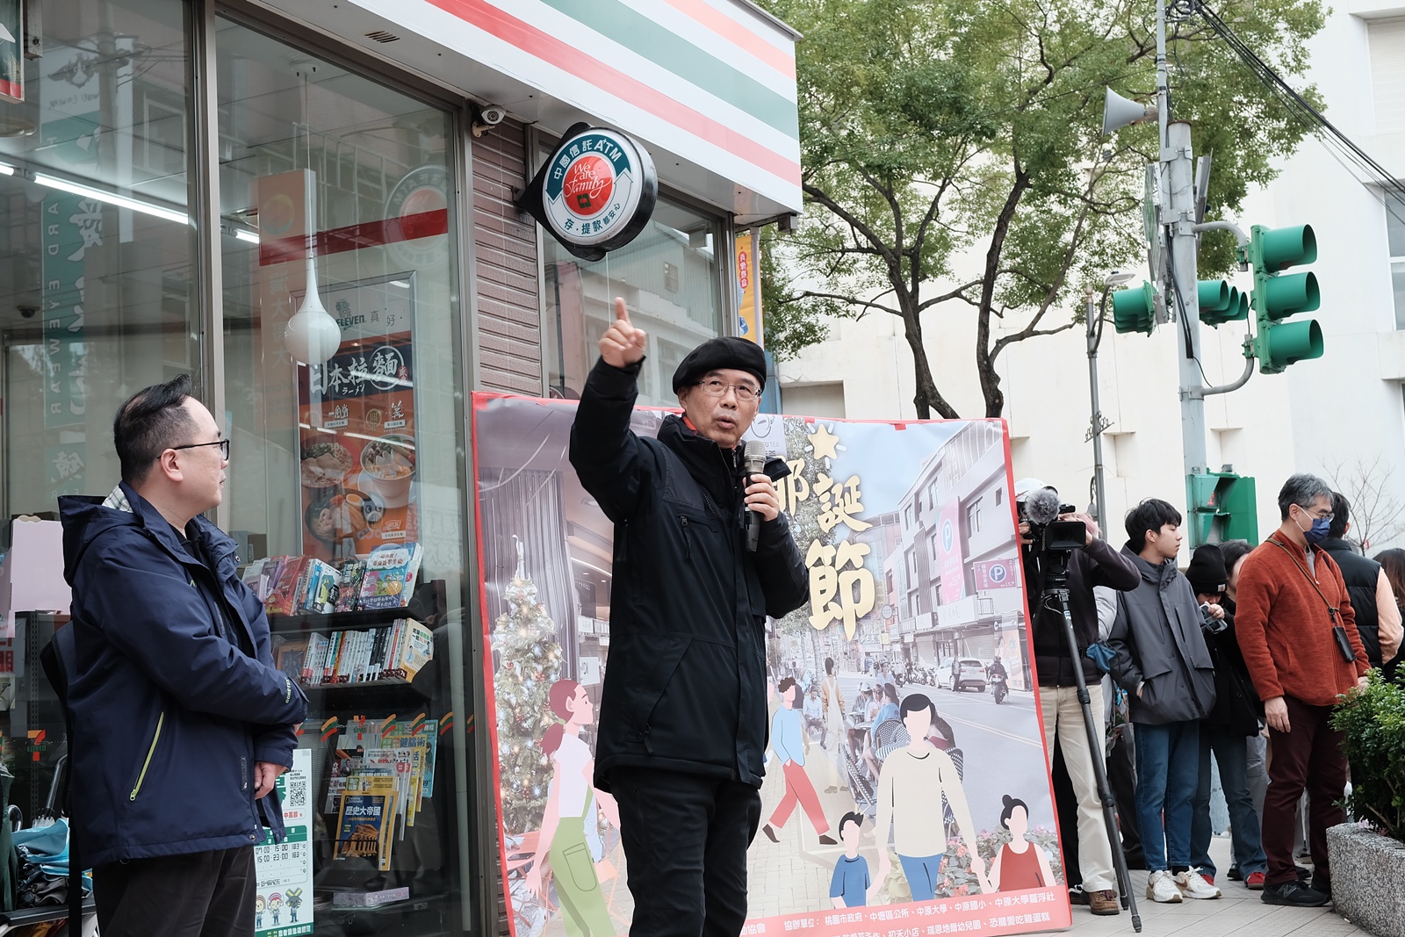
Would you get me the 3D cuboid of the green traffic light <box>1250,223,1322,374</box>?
[{"bbox_3d":[4.201,-1.221,13.500,0.400,1.060,0.360,-7,-7,32],"label":"green traffic light"}]

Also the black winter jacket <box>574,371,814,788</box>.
[{"bbox_3d":[-0.037,0.238,4.050,0.420,0.890,0.630,-8,-8,38],"label":"black winter jacket"}]

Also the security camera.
[{"bbox_3d":[-0.829,-1.343,7.250,0.100,0.125,0.190,-1,3,-18],"label":"security camera"}]

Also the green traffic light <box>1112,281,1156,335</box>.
[{"bbox_3d":[3.946,-1.448,17.050,0.390,0.360,1.070,-7,-7,14],"label":"green traffic light"}]

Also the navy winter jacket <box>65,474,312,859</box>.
[{"bbox_3d":[-1.012,0.391,3.600,0.470,0.730,0.560,-3,-6,-2],"label":"navy winter jacket"}]

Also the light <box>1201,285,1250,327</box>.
[{"bbox_3d":[4.649,-1.505,17.048,0.390,0.360,1.070,-2,-5,30],"label":"light"}]

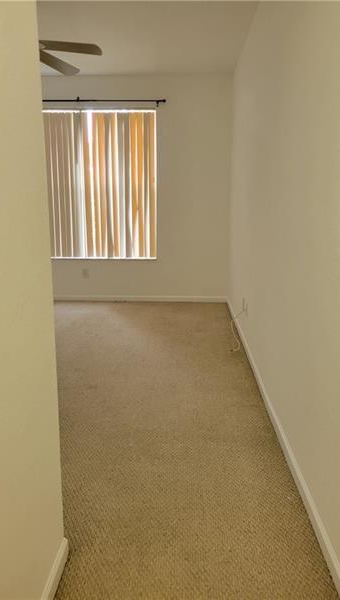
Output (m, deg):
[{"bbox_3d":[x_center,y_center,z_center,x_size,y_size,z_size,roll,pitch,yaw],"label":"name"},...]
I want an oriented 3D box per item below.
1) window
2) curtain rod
[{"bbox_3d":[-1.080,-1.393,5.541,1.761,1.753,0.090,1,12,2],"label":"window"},{"bbox_3d":[-1.067,-2.311,5.259,2.016,0.090,0.100,1,12,2],"label":"curtain rod"}]

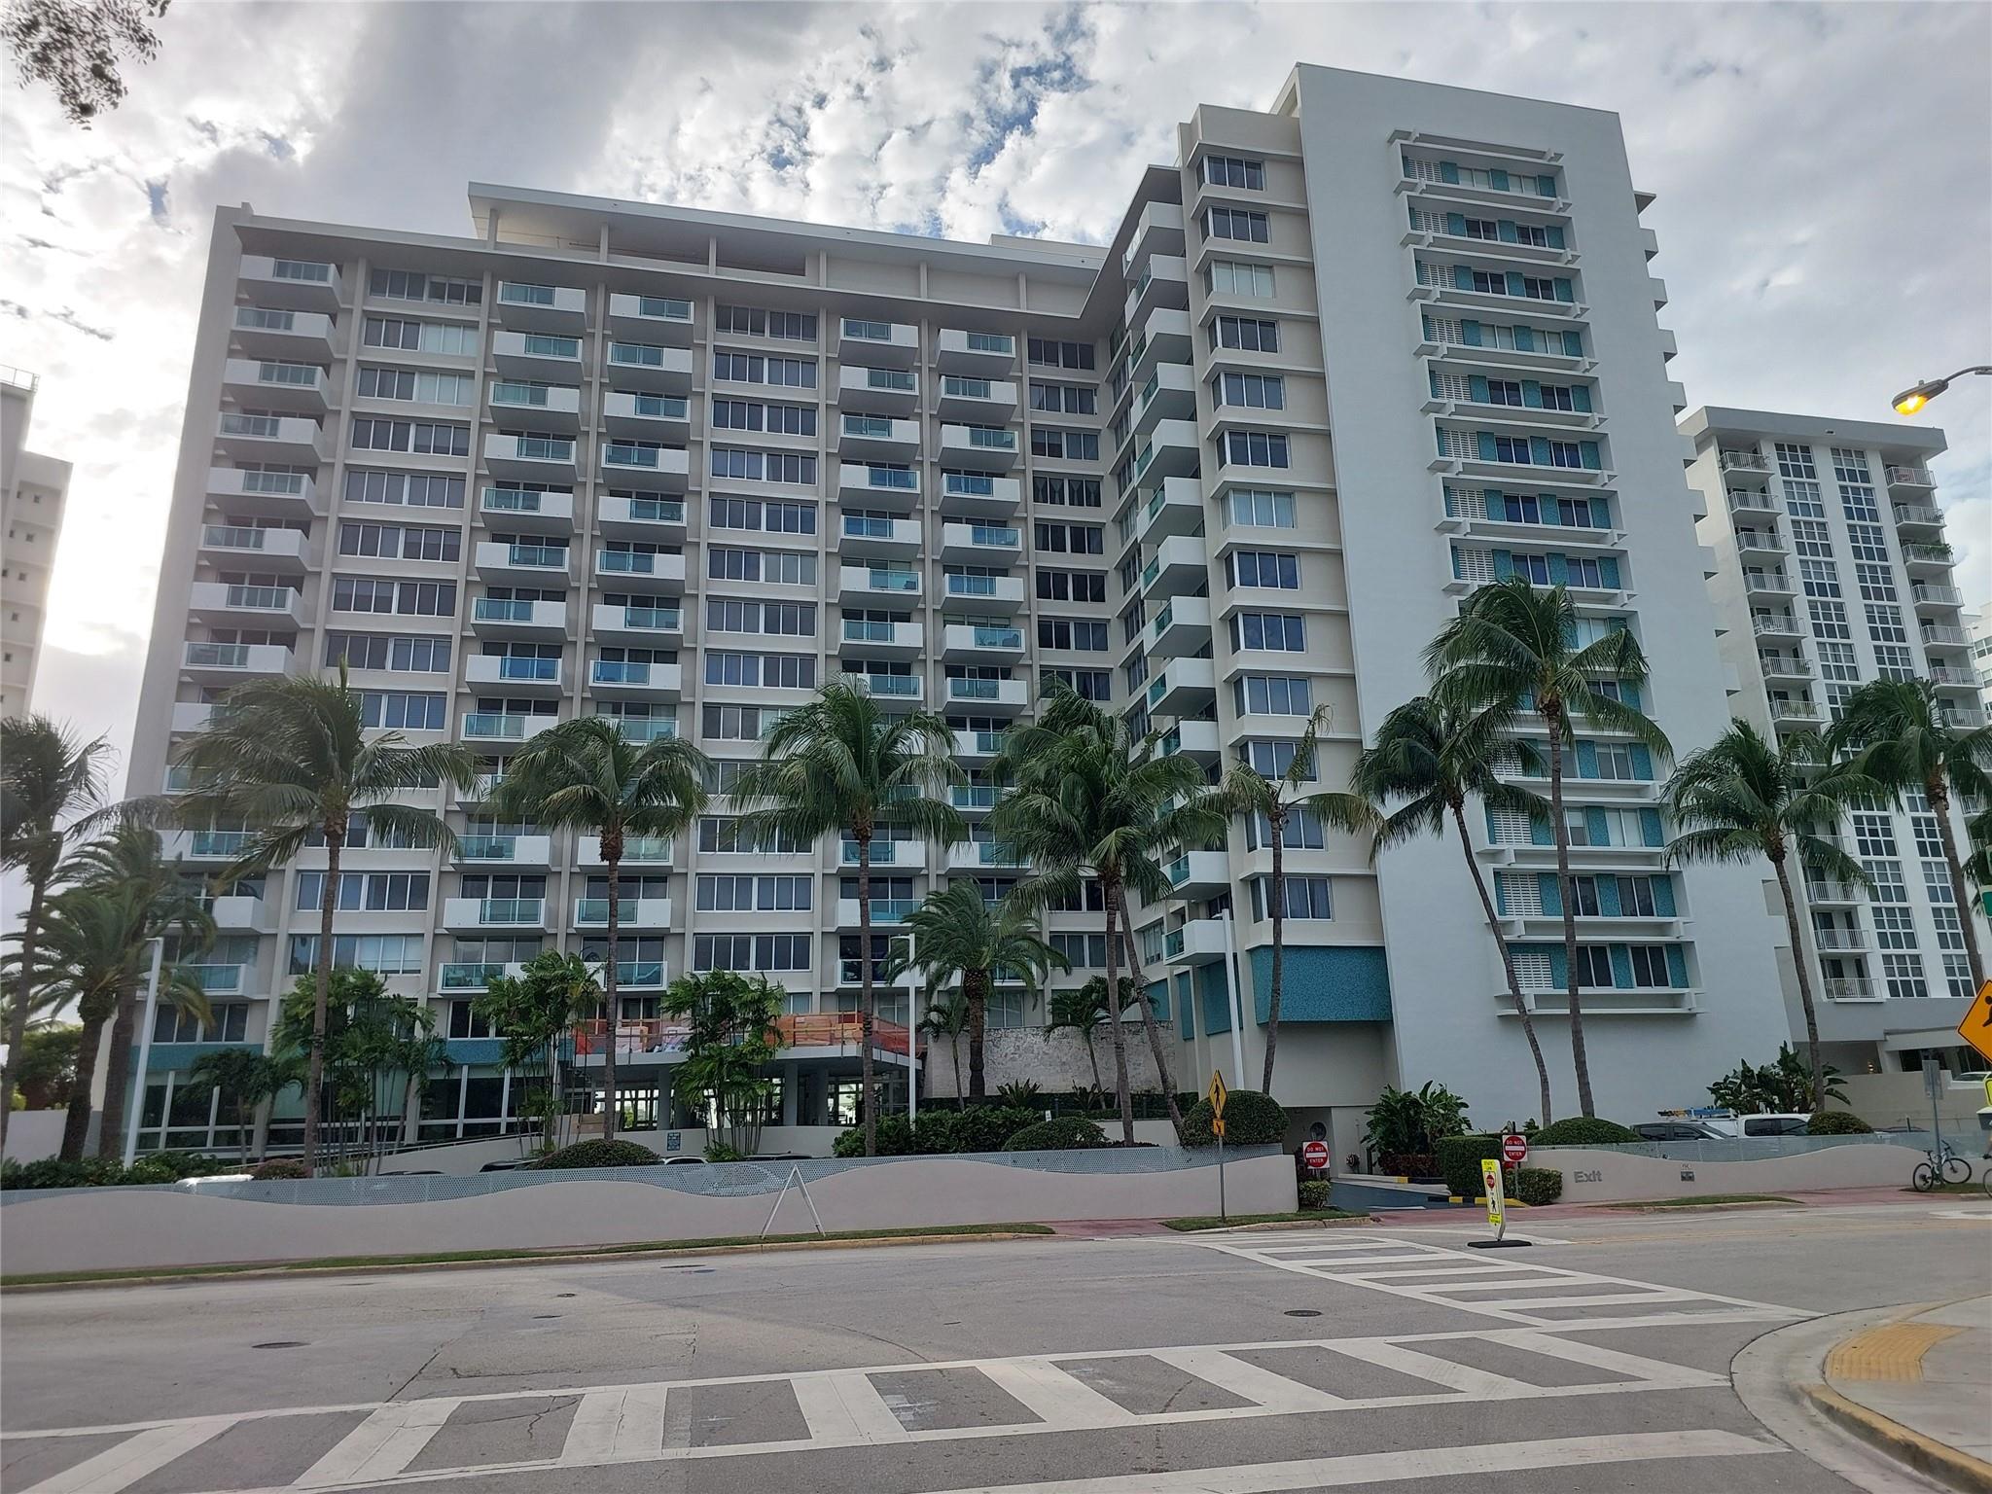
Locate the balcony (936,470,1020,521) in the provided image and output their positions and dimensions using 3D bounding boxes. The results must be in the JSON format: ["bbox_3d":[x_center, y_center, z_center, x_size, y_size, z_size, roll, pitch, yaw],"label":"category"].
[{"bbox_3d":[-0.855,-12.737,66.804,3.951,1.210,1.635,2,-15,-13],"label":"balcony"}]

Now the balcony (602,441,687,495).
[{"bbox_3d":[-16.672,-13.326,63.170,3.969,1.210,1.635,2,-15,-13],"label":"balcony"}]

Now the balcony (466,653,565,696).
[{"bbox_3d":[-21.736,-3.186,60.102,3.995,1.217,1.850,2,-16,-13],"label":"balcony"}]

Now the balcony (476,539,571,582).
[{"bbox_3d":[-21.837,-8.445,61.408,4.015,1.220,1.628,2,-16,-13],"label":"balcony"}]

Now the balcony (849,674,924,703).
[{"bbox_3d":[-5.625,-2.662,63.825,3.980,1.217,1.850,2,-16,-13],"label":"balcony"}]

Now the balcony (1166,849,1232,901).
[{"bbox_3d":[8.012,5.223,53.475,1.607,1.223,3.746,2,-16,-13],"label":"balcony"}]

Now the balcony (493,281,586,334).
[{"bbox_3d":[-22.104,-21.538,64.724,3.991,1.248,1.580,2,-16,-13],"label":"balcony"}]

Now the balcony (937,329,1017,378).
[{"bbox_3d":[-1.111,-20.706,69.388,4.033,1.242,1.580,2,-16,-13],"label":"balcony"}]

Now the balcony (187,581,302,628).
[{"bbox_3d":[-32.715,-6.211,57.926,3.979,1.194,1.580,2,-16,-13],"label":"balcony"}]

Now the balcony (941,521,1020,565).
[{"bbox_3d":[-0.797,-10.180,66.492,4.021,1.230,1.580,2,-16,-13],"label":"balcony"}]

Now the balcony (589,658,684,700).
[{"bbox_3d":[-16.614,-3.015,61.277,3.982,1.217,1.850,2,-16,-13],"label":"balcony"}]

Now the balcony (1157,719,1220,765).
[{"bbox_3d":[7.649,0.120,53.751,1.541,1.220,3.880,2,-16,-11],"label":"balcony"}]

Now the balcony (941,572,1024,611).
[{"bbox_3d":[-0.731,-7.624,66.407,3.980,1.217,1.850,2,-16,-13],"label":"balcony"}]

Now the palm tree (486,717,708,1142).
[{"bbox_3d":[-9.713,5.089,31.421,5.357,11.871,5.196,2,-16,-13],"label":"palm tree"}]

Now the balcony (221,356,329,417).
[{"bbox_3d":[-32.357,-16.363,59.748,3.841,1.220,1.614,2,-16,-13],"label":"balcony"}]

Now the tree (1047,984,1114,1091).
[{"bbox_3d":[3.219,11.001,48.078,2.500,4.600,2.500,2,-16,-13],"label":"tree"}]

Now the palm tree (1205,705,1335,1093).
[{"bbox_3d":[8.055,5.275,36.093,4.276,13.125,4.062,2,-16,-13],"label":"palm tree"}]

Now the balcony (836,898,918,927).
[{"bbox_3d":[-5.438,7.825,60.979,3.980,1.217,1.850,2,-16,-13],"label":"balcony"}]

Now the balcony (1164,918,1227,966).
[{"bbox_3d":[7.910,7.679,51.595,1.541,1.220,3.880,2,-16,-11],"label":"balcony"}]

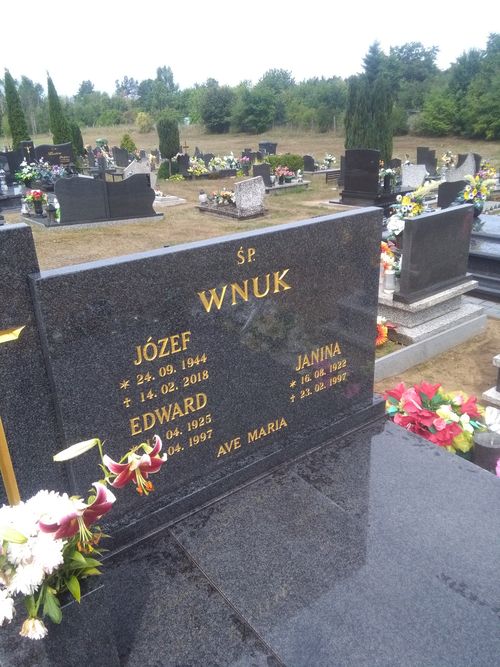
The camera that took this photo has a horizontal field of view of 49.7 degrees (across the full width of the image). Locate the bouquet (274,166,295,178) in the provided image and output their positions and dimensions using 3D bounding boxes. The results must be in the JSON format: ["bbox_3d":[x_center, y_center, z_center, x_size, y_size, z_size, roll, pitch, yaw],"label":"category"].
[{"bbox_3d":[0.670,-3.330,11.212,0.395,0.263,0.336,-1,23,4],"label":"bouquet"}]

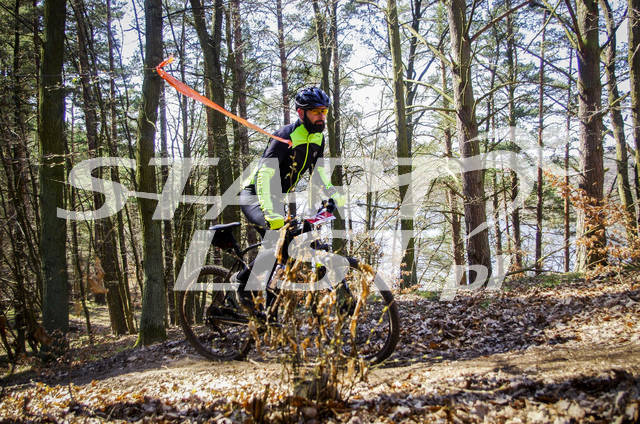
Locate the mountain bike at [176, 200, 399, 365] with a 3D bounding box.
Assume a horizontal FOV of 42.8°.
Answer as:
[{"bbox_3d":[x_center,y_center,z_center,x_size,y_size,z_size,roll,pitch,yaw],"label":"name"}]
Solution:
[{"bbox_3d":[-0.285,0.555,5.700,1.860,1.060,0.700,-4,3,34],"label":"mountain bike"}]

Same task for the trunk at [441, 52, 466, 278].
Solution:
[{"bbox_3d":[2.119,-0.645,13.000,0.180,3.616,0.180,-5,1,0],"label":"trunk"}]

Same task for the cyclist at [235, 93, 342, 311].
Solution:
[{"bbox_3d":[-0.220,-0.060,5.700,0.800,1.600,0.700,-2,3,37],"label":"cyclist"}]

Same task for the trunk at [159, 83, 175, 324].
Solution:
[{"bbox_3d":[-2.429,-0.088,13.000,0.150,3.823,0.150,-2,1,0],"label":"trunk"}]

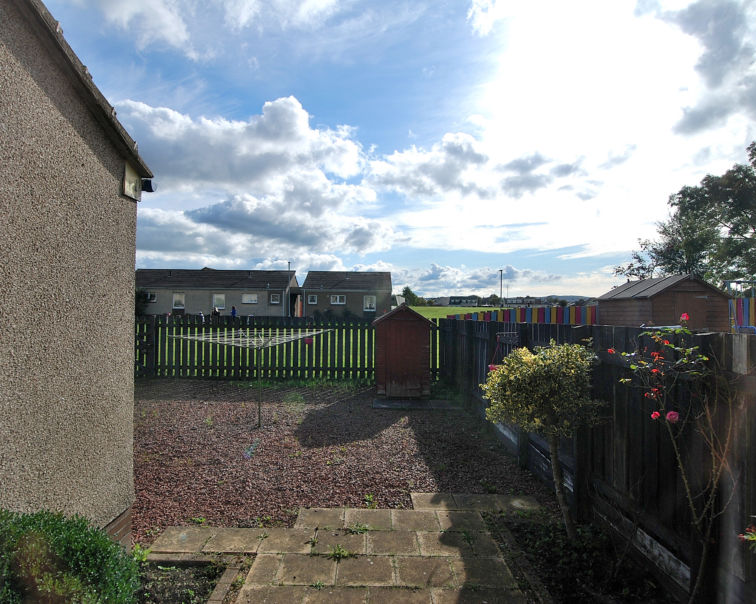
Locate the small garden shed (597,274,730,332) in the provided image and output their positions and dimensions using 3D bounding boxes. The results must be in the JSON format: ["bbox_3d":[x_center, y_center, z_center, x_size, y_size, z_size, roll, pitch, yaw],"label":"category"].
[{"bbox_3d":[6.800,0.550,11.650,1.870,2.300,2.450,0,0,-1],"label":"small garden shed"}]

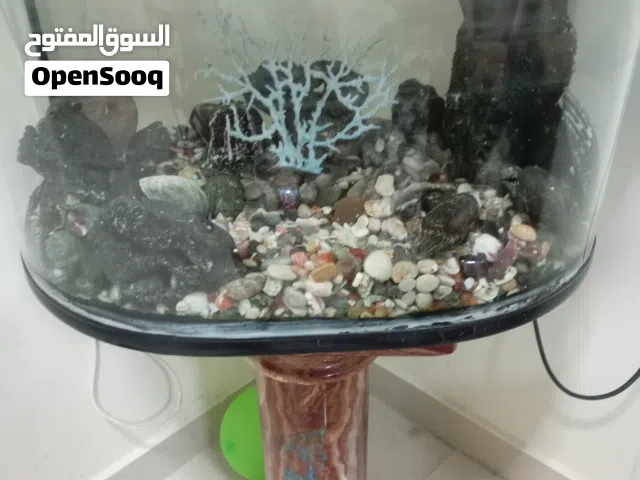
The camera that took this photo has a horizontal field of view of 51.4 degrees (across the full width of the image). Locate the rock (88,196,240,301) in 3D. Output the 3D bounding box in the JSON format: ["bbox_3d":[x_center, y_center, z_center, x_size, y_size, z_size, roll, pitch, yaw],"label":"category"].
[{"bbox_3d":[-0.169,0.012,0.720,0.155,0.085,0.110,5,31,10],"label":"rock"}]

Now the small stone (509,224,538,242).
[{"bbox_3d":[0.229,-0.007,0.751,0.031,0.019,0.023,3,31,7],"label":"small stone"}]

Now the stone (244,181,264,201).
[{"bbox_3d":[-0.076,-0.058,0.775,0.023,0.021,0.022,0,27,0],"label":"stone"}]

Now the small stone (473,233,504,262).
[{"bbox_3d":[0.186,0.008,0.740,0.033,0.028,0.029,0,28,0],"label":"small stone"}]

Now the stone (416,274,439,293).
[{"bbox_3d":[0.110,0.045,0.677,0.023,0.018,0.020,-1,31,0],"label":"stone"}]

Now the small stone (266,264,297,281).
[{"bbox_3d":[-0.040,0.034,0.694,0.031,0.015,0.022,-1,30,0],"label":"small stone"}]

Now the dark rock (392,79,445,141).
[{"bbox_3d":[0.129,-0.171,0.870,0.068,0.080,0.058,0,27,0],"label":"dark rock"}]

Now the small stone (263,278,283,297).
[{"bbox_3d":[-0.048,0.049,0.680,0.019,0.017,0.017,0,28,0],"label":"small stone"}]

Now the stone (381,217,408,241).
[{"bbox_3d":[0.079,-0.012,0.698,0.027,0.019,0.022,15,30,26],"label":"stone"}]

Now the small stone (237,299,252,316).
[{"bbox_3d":[-0.068,0.060,0.597,0.014,0.013,0.014,0,27,0],"label":"small stone"}]

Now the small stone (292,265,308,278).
[{"bbox_3d":[-0.020,0.033,0.694,0.016,0.014,0.015,-1,31,0],"label":"small stone"}]

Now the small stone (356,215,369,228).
[{"bbox_3d":[0.047,-0.020,0.730,0.013,0.015,0.013,0,27,0],"label":"small stone"}]

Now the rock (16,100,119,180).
[{"bbox_3d":[-0.271,-0.111,0.720,0.103,0.082,0.085,0,27,0],"label":"rock"}]

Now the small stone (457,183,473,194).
[{"bbox_3d":[0.166,-0.059,0.764,0.018,0.014,0.017,0,27,0],"label":"small stone"}]

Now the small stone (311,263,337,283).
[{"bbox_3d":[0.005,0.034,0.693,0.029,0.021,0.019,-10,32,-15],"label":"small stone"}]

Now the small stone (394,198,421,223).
[{"bbox_3d":[0.105,-0.036,0.793,0.032,0.029,0.027,-1,31,0],"label":"small stone"}]

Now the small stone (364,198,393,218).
[{"bbox_3d":[0.064,-0.035,0.730,0.030,0.020,0.022,0,27,0],"label":"small stone"}]

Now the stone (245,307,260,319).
[{"bbox_3d":[-0.064,0.069,0.630,0.015,0.011,0.013,0,28,0],"label":"stone"}]

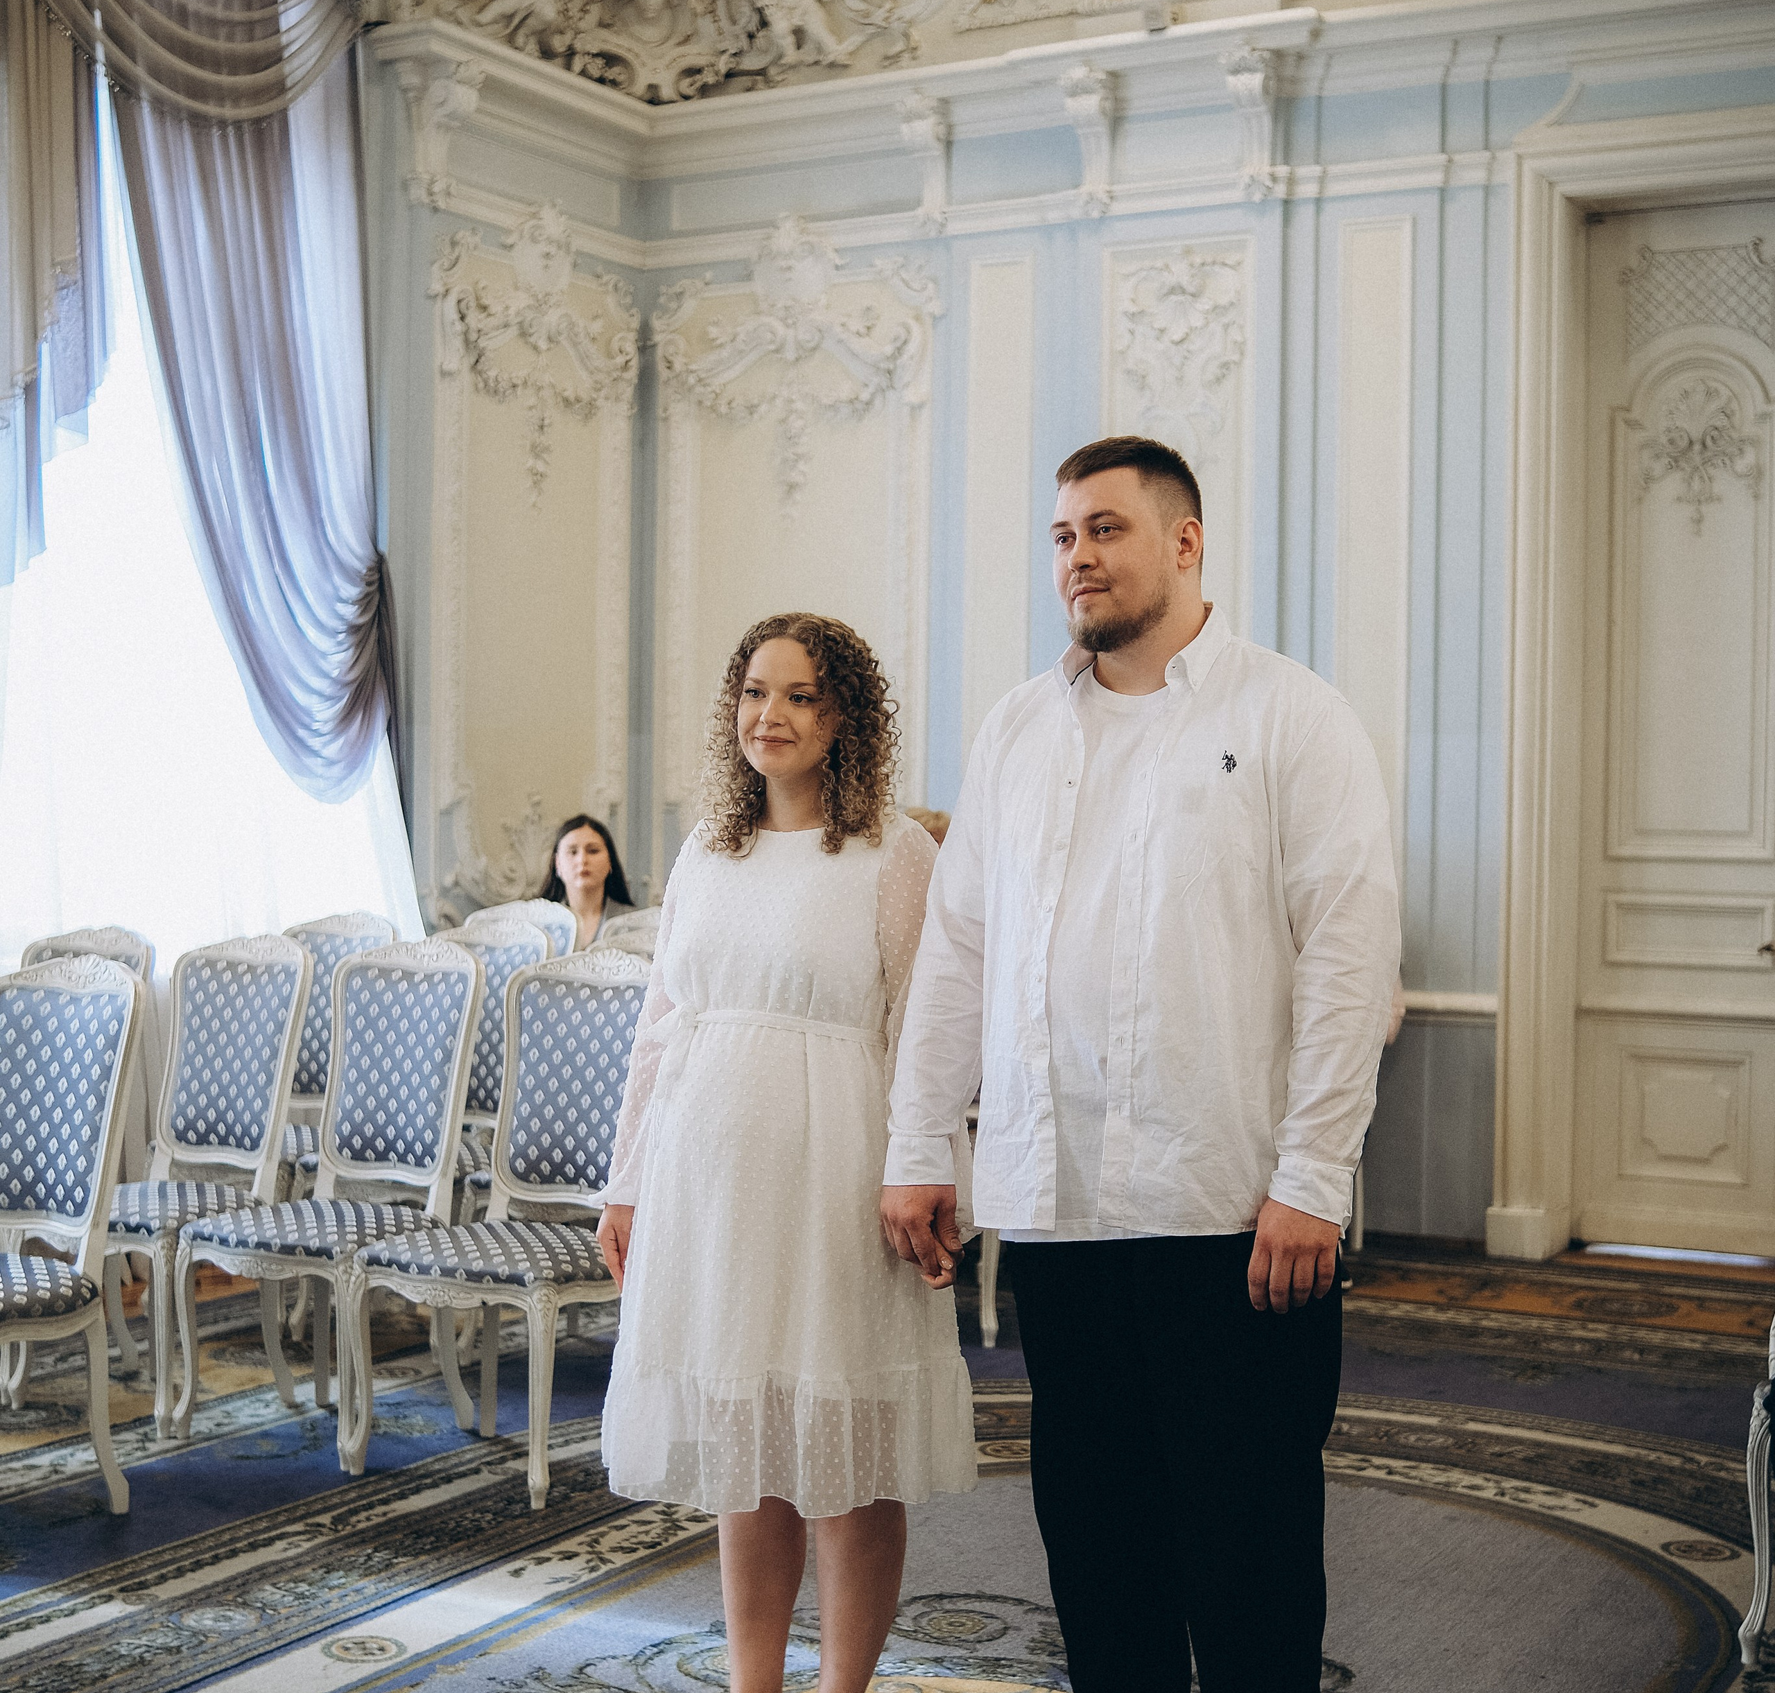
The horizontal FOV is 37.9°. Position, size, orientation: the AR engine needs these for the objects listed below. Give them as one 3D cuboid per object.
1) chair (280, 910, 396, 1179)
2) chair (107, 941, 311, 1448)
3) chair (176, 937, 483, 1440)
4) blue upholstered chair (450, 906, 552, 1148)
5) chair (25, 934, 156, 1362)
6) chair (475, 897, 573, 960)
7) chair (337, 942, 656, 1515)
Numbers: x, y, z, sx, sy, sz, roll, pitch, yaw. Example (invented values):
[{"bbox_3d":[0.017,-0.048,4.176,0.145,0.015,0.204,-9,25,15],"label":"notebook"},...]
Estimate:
[{"bbox_3d":[-1.598,0.714,6.929,0.515,1.055,0.600,1,1,29],"label":"chair"},{"bbox_3d":[-1.618,0.735,5.907,0.515,1.055,0.600,1,1,29],"label":"chair"},{"bbox_3d":[-1.187,0.744,5.663,0.515,1.055,0.600,1,1,29],"label":"chair"},{"bbox_3d":[-1.131,0.725,6.665,0.515,1.055,0.600,1,1,29],"label":"blue upholstered chair"},{"bbox_3d":[-2.062,0.724,6.157,0.515,1.055,0.600,1,1,29],"label":"chair"},{"bbox_3d":[-1.191,0.703,7.716,0.515,1.055,0.600,1,1,29],"label":"chair"},{"bbox_3d":[-0.744,0.754,5.407,0.515,1.055,0.600,1,1,29],"label":"chair"}]

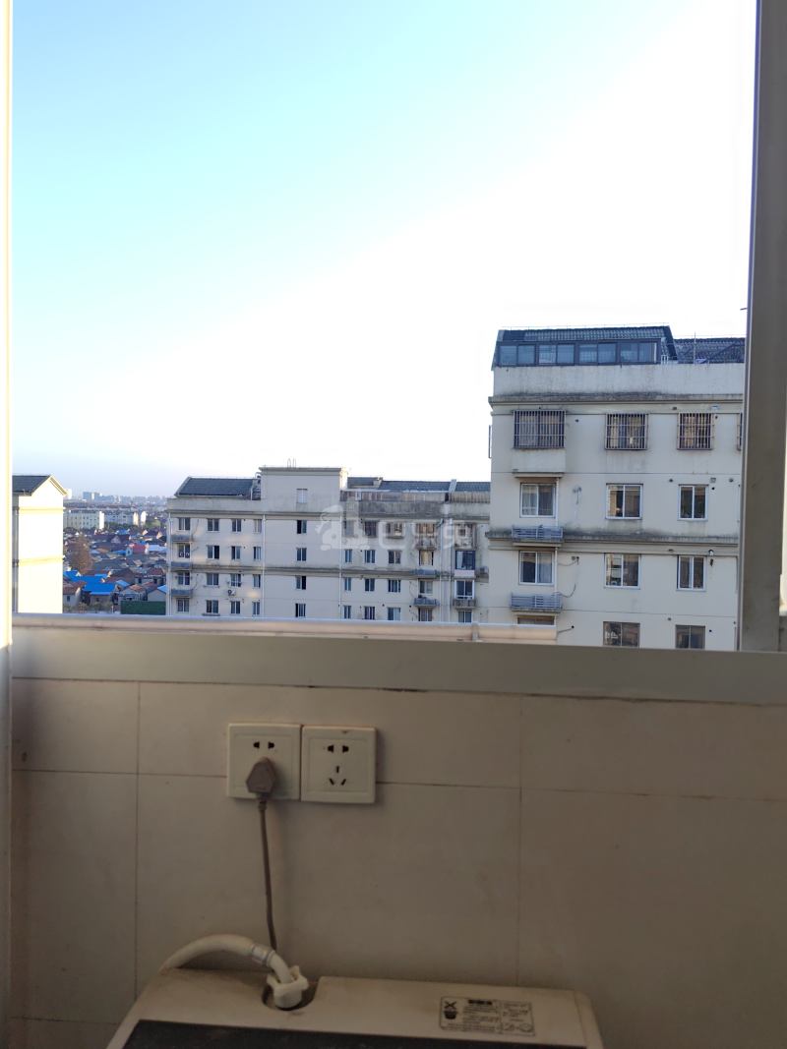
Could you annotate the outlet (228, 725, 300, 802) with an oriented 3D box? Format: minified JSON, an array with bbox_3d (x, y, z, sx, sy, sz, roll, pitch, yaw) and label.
[{"bbox_3d":[-0.150,0.276,0.955,0.086,0.086,0.012,1,0,5],"label":"outlet"}]

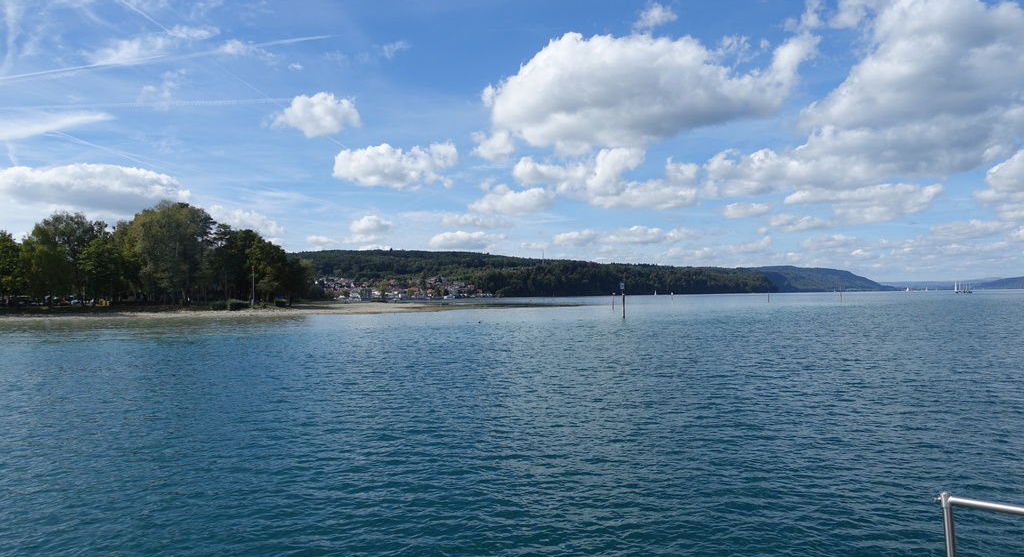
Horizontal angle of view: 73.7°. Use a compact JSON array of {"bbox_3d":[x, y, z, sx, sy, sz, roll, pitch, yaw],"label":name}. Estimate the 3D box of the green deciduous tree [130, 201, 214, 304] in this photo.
[{"bbox_3d":[-56.359,-4.221,113.000,12.800,17.000,12.300,0,-2,-27],"label":"green deciduous tree"}]

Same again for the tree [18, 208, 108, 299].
[{"bbox_3d":[-74.892,-3.340,114.000,12.200,15.800,11.800,0,-2,-33],"label":"tree"}]

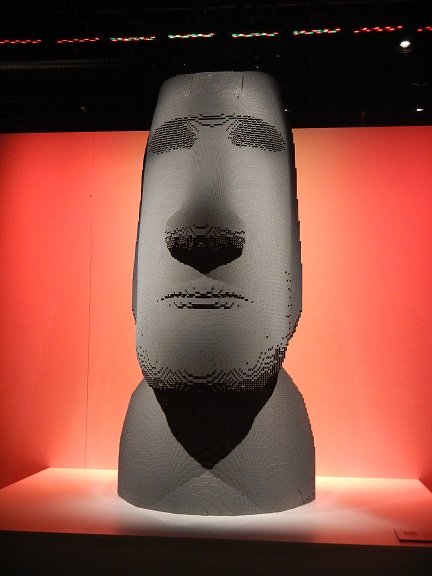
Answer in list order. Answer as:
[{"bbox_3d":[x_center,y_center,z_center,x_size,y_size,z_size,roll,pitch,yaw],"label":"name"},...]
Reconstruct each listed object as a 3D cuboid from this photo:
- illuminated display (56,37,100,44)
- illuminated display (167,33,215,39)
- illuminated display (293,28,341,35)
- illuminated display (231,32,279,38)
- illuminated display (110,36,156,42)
[{"bbox_3d":[-0.877,-1.581,4.997,0.300,0.035,0.040,0,-5,6],"label":"illuminated display"},{"bbox_3d":[-0.152,-1.585,4.917,0.300,0.035,0.040,0,-5,6],"label":"illuminated display"},{"bbox_3d":[0.627,-1.583,4.830,0.300,0.035,0.040,0,-5,6],"label":"illuminated display"},{"bbox_3d":[0.246,-1.574,4.872,0.300,0.035,0.040,0,-5,6],"label":"illuminated display"},{"bbox_3d":[-0.525,-1.576,4.958,0.300,0.035,0.040,0,-5,6],"label":"illuminated display"}]

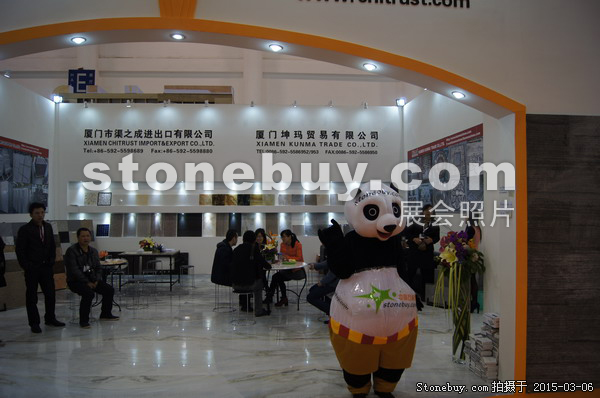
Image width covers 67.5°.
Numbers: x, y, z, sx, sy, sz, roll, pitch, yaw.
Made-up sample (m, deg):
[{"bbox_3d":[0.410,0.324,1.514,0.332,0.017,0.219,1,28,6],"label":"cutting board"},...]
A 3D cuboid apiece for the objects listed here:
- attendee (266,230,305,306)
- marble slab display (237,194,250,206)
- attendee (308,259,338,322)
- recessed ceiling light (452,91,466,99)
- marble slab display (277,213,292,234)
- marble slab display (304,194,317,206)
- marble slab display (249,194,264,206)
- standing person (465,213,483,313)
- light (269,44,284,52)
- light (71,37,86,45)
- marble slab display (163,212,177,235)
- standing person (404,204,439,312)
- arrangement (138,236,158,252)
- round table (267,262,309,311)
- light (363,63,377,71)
[{"bbox_3d":[-0.263,1.165,7.626,0.680,1.270,0.470,1,-1,-23],"label":"attendee"},{"bbox_3d":[-1.351,0.034,10.882,0.300,0.280,0.025,0,-13,-4],"label":"marble slab display"},{"bbox_3d":[0.440,1.130,6.650,0.750,1.330,0.550,0,-2,18],"label":"attendee"},{"bbox_3d":[1.416,-0.924,4.000,0.125,0.040,0.125,20,-2,0],"label":"recessed ceiling light"},{"bbox_3d":[-0.369,0.634,11.126,0.310,0.590,0.025,0,-10,-4],"label":"marble slab display"},{"bbox_3d":[0.276,0.034,10.988,0.300,0.280,0.025,0,-13,-4],"label":"marble slab display"},{"bbox_3d":[-1.046,0.034,10.902,0.300,0.280,0.025,0,-13,-4],"label":"marble slab display"},{"bbox_3d":[2.750,0.995,7.080,0.320,1.620,0.460,0,-1,6],"label":"standing person"},{"bbox_3d":[-0.212,-1.337,3.960,0.125,0.050,0.125,8,-1,-4],"label":"light"},{"bbox_3d":[-1.867,-1.339,3.800,0.125,0.040,0.125,-5,-2,0],"label":"light"},{"bbox_3d":[-3.232,0.640,11.145,0.310,0.600,0.025,0,-11,-4],"label":"marble slab display"},{"bbox_3d":[2.020,0.950,7.380,0.570,1.710,0.400,0,-1,22],"label":"standing person"},{"bbox_3d":[-3.304,0.990,9.800,0.390,0.340,0.330,0,-2,0],"label":"arrangement"},{"bbox_3d":[-0.273,1.428,7.248,0.800,0.710,0.800,0,-1,-4],"label":"round table"},{"bbox_3d":[0.641,-1.206,4.100,0.130,0.040,0.130,15,-1,-3],"label":"light"}]

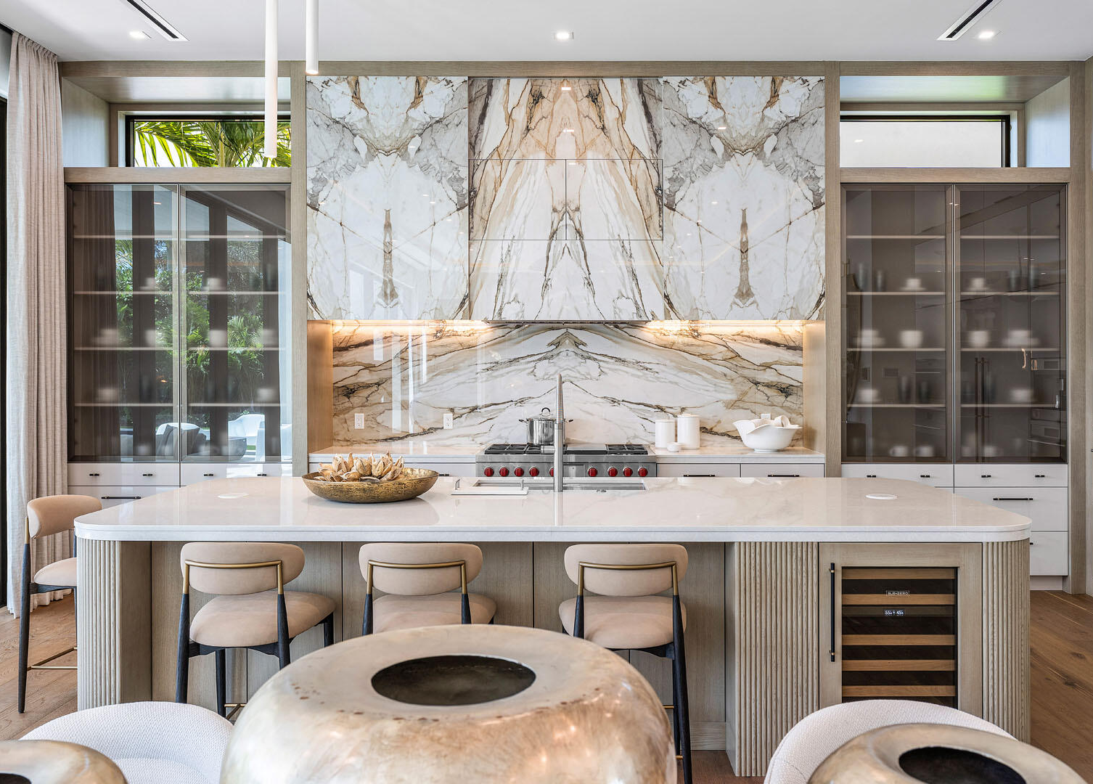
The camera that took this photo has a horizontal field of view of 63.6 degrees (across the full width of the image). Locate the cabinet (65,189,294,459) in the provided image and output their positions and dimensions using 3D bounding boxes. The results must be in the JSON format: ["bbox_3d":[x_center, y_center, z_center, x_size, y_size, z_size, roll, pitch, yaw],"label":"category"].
[{"bbox_3d":[-2.507,-0.468,6.280,1.527,1.919,0.500,0,0,1],"label":"cabinet"}]

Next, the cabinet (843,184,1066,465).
[{"bbox_3d":[2.801,-0.468,6.280,1.533,1.919,0.500,0,0,1],"label":"cabinet"}]

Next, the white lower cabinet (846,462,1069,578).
[{"bbox_3d":[2.774,0.865,6.260,1.530,0.780,0.580,0,1,1],"label":"white lower cabinet"}]

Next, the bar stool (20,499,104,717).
[{"bbox_3d":[-2.084,0.964,4.110,0.500,0.900,0.480,0,0,1],"label":"bar stool"}]

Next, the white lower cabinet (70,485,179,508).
[{"bbox_3d":[-2.857,0.787,6.220,0.750,0.310,0.500,0,1,1],"label":"white lower cabinet"}]

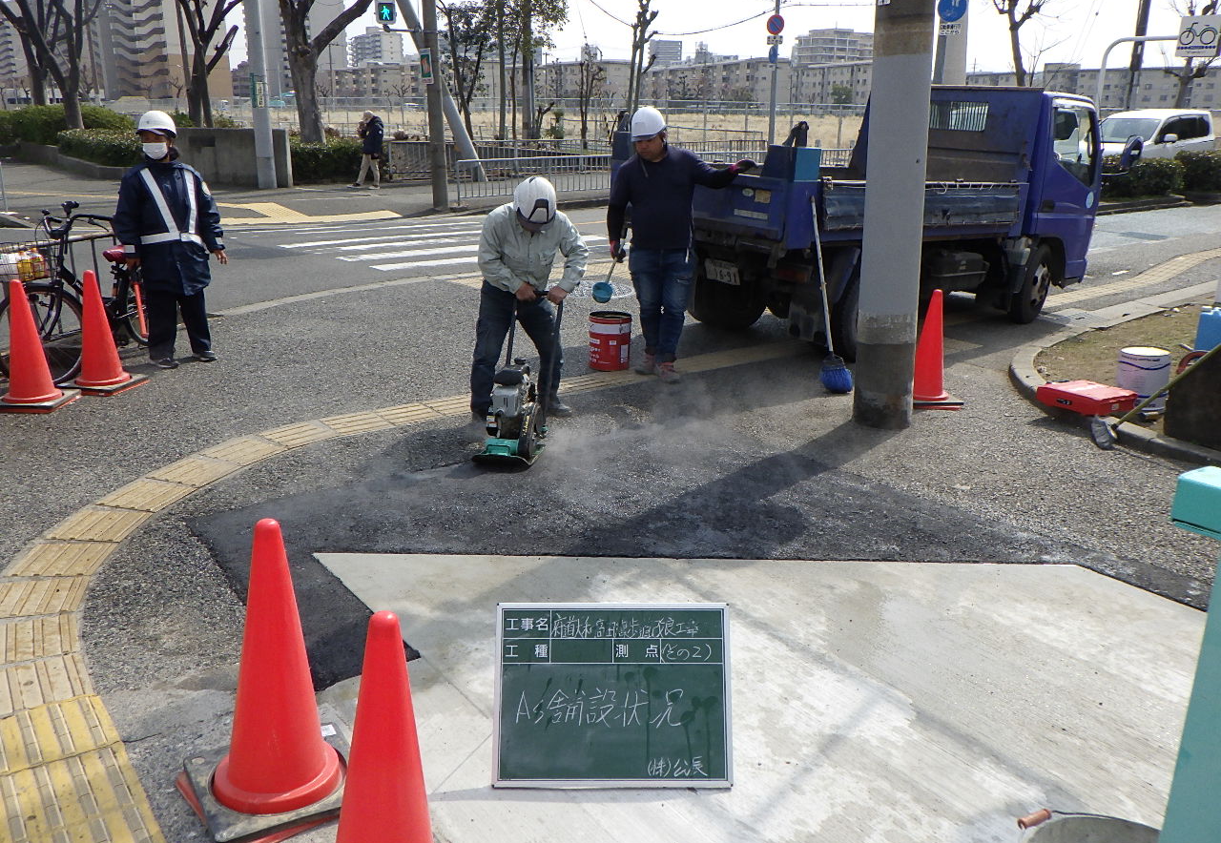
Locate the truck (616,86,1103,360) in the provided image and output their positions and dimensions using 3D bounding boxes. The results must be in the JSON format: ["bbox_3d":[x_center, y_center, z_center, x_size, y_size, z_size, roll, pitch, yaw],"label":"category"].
[{"bbox_3d":[2.324,-1.819,8.305,4.700,2.000,1.720,-11,23,-40],"label":"truck"}]

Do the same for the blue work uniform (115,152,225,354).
[{"bbox_3d":[-2.978,-1.099,6.622,0.620,1.310,0.390,-13,22,-38],"label":"blue work uniform"}]

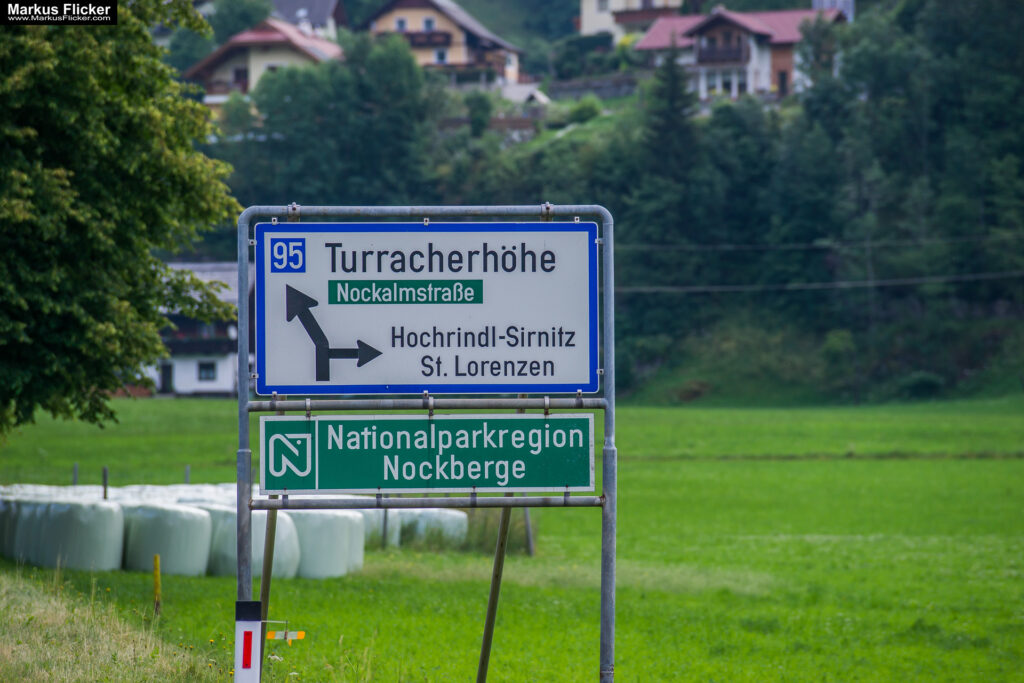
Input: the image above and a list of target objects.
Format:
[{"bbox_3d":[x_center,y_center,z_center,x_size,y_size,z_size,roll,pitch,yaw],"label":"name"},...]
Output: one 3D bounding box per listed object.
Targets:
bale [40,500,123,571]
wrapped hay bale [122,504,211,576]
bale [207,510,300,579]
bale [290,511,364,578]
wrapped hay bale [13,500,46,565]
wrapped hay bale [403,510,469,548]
[{"bbox_3d":[-6.644,3.026,87.600,1.350,1.100,1.350,0,0,0],"label":"bale"},{"bbox_3d":[-5.304,3.087,87.600,1.350,1.100,1.350,0,0,0],"label":"wrapped hay bale"},{"bbox_3d":[-3.949,3.141,87.600,1.350,1.100,1.350,0,0,0],"label":"bale"},{"bbox_3d":[-2.982,3.177,88.600,1.350,1.100,1.350,0,0,0],"label":"bale"},{"bbox_3d":[-7.204,3.049,89.200,1.350,1.100,1.350,0,0,0],"label":"wrapped hay bale"},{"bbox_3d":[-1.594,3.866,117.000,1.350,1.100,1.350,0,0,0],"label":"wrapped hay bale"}]

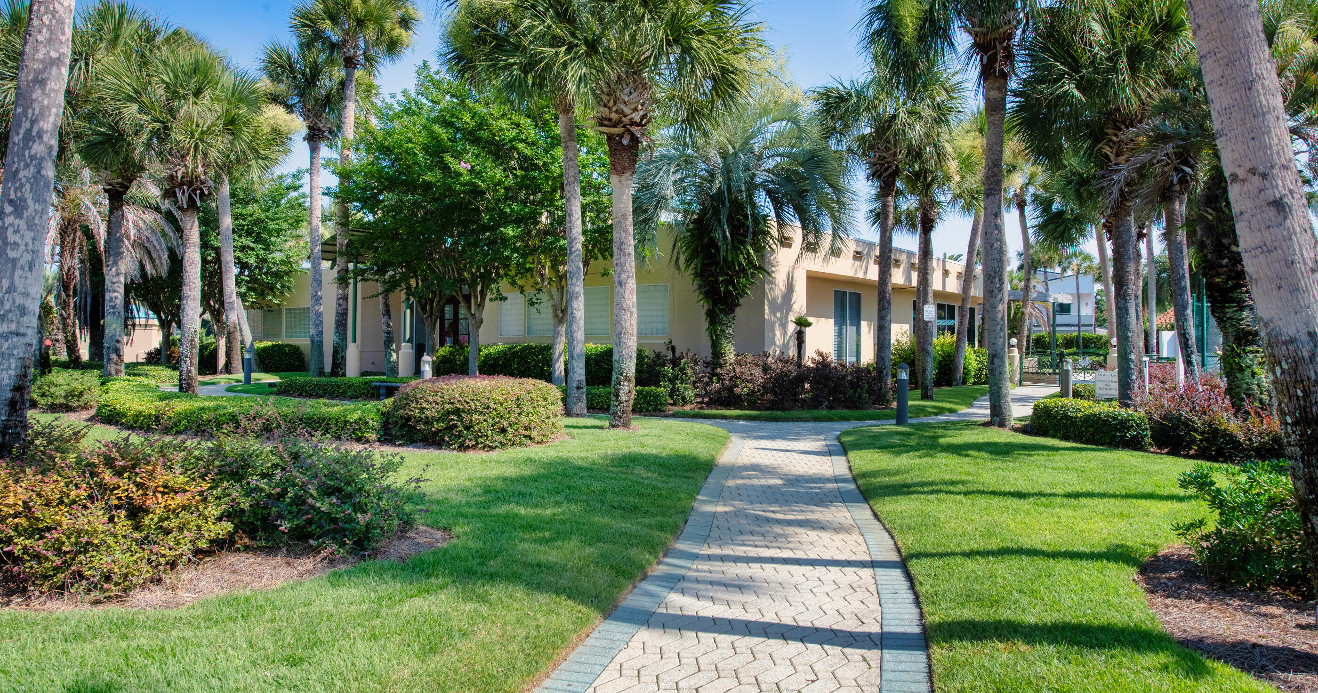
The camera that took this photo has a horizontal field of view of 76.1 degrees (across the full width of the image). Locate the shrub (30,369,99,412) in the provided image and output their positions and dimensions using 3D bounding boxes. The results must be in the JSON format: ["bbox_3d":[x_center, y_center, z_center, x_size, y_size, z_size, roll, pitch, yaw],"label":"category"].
[{"bbox_3d":[-12.051,0.858,17.000,1.700,0.790,1.400,0,0,-12],"label":"shrub"}]

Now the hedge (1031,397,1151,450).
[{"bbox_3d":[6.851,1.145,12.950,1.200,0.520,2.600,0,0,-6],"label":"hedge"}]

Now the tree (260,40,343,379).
[{"bbox_3d":[-10.723,-3.999,25.300,2.600,10.430,2.600,0,0,0],"label":"tree"}]

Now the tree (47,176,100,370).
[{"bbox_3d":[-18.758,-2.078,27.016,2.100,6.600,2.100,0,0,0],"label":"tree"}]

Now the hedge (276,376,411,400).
[{"bbox_3d":[-8.008,1.008,21.500,3.900,0.500,1.700,0,0,27],"label":"hedge"}]

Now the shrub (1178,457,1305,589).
[{"bbox_3d":[3.686,1.051,5.302,0.850,0.720,0.850,0,0,0],"label":"shrub"}]

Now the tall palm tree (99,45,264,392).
[{"bbox_3d":[-10.867,-2.749,19.220,3.400,8.100,3.300,0,0,0],"label":"tall palm tree"}]

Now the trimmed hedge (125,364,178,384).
[{"bbox_3d":[-16.726,0.913,28.002,1.800,0.620,1.600,0,0,0],"label":"trimmed hedge"}]

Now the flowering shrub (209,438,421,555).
[{"bbox_3d":[-2.577,0.966,6.150,1.550,0.690,1.300,0,0,-6],"label":"flowering shrub"}]

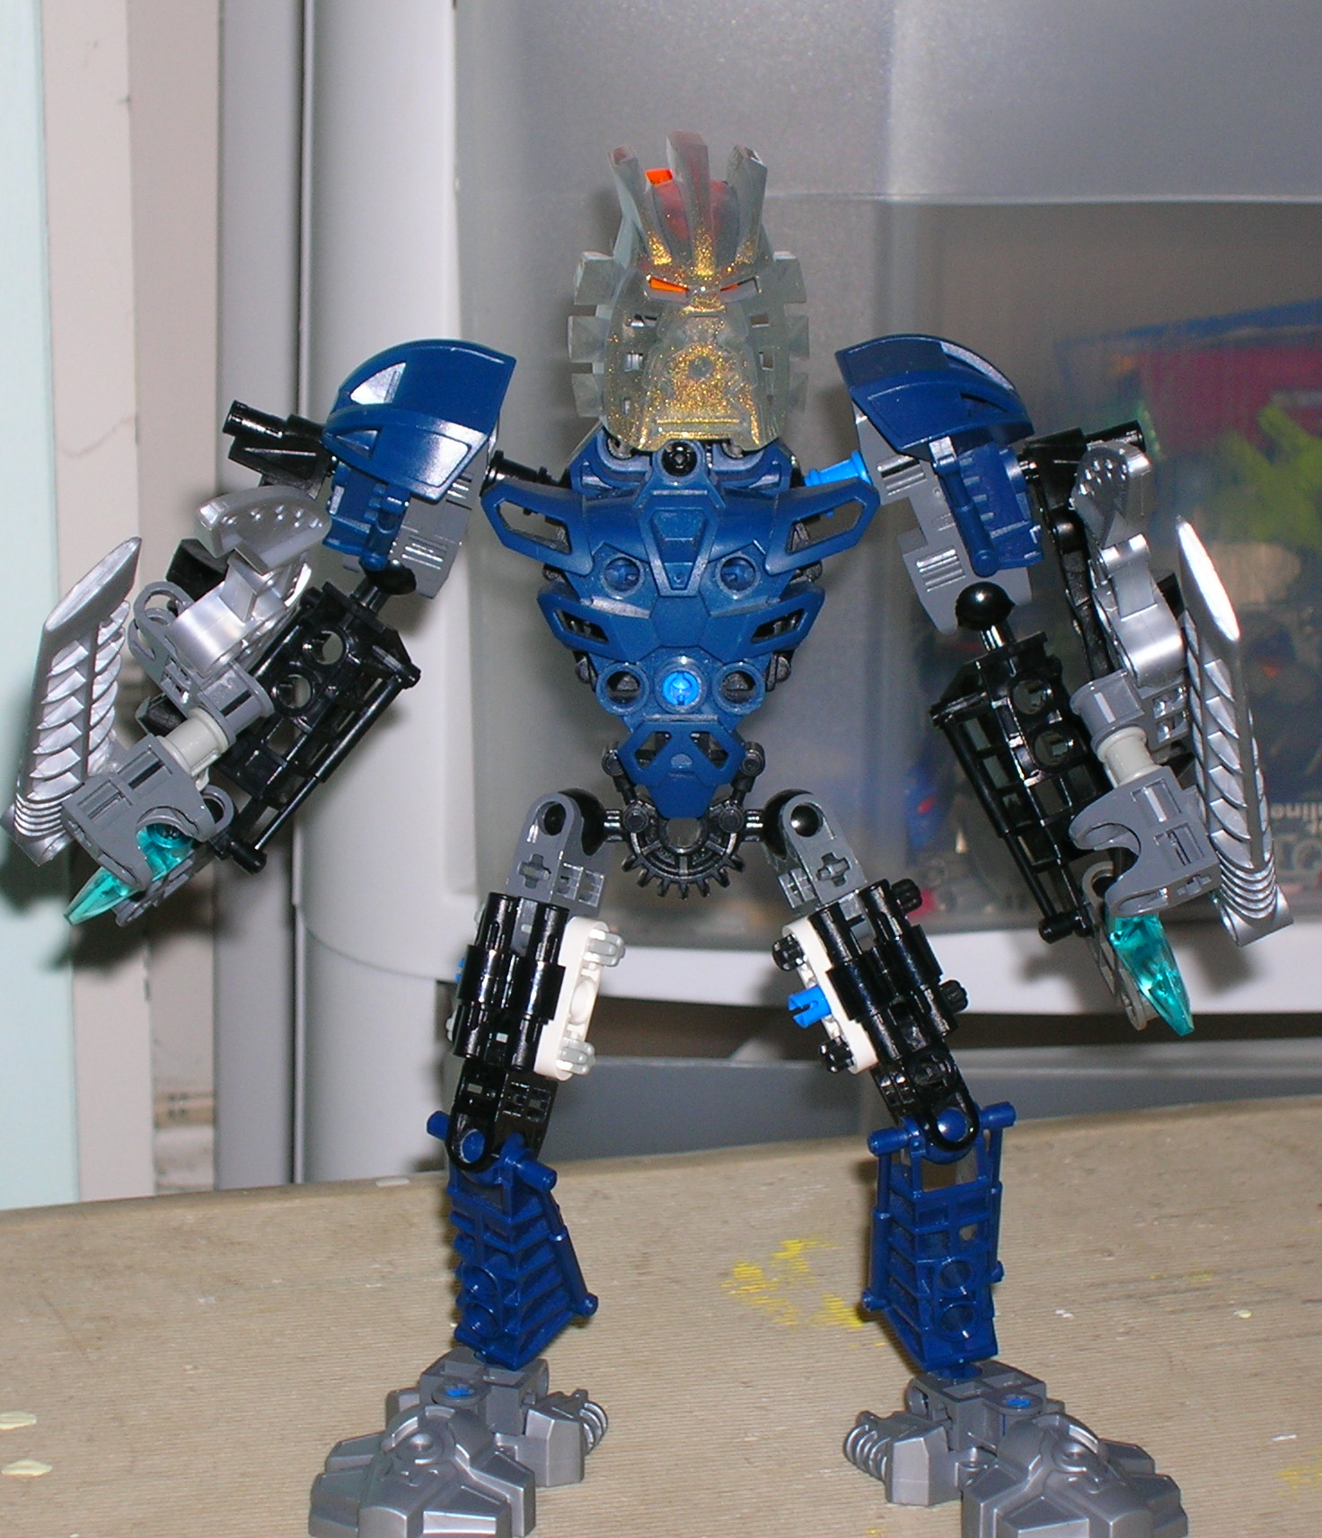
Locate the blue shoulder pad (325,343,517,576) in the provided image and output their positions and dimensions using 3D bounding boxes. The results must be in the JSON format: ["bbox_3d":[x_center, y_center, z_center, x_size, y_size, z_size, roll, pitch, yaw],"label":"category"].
[{"bbox_3d":[-0.034,-0.044,0.712,0.024,0.031,0.024,16,9,7],"label":"blue shoulder pad"}]

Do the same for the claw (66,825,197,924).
[{"bbox_3d":[-0.073,0.014,0.703,0.023,0.007,0.007,-39,33,-23],"label":"claw"}]

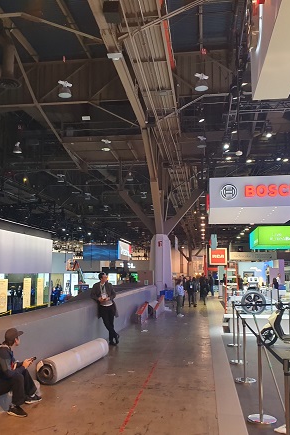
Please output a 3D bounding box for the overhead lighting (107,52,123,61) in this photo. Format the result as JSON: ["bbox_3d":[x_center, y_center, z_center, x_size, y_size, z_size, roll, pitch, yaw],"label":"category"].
[{"bbox_3d":[-0.946,-5.161,13.965,0.500,0.220,0.300,-1,-7,8],"label":"overhead lighting"}]

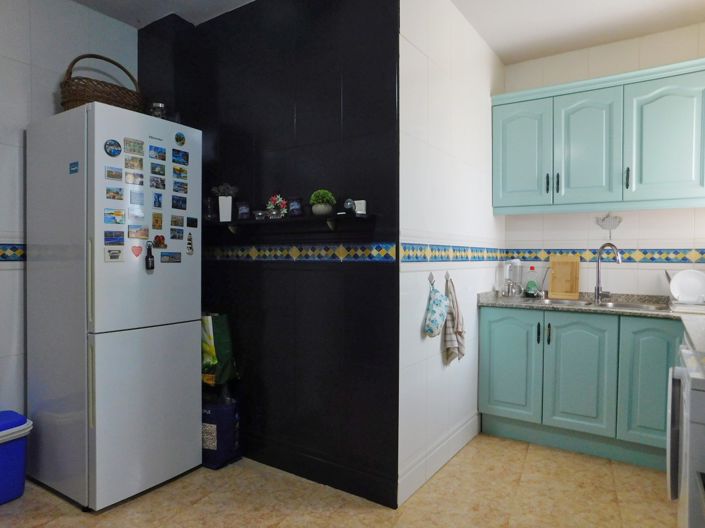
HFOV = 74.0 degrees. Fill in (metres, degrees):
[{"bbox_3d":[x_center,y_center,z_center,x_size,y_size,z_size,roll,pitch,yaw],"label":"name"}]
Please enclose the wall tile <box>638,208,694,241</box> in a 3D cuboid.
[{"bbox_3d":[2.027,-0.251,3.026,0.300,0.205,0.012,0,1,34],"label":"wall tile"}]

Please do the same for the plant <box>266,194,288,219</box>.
[{"bbox_3d":[-0.398,-0.301,2.478,0.107,0.138,0.103,0,1,34],"label":"plant"}]

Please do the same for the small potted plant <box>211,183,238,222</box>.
[{"bbox_3d":[-0.737,-0.347,2.703,0.145,0.225,0.125,0,1,34],"label":"small potted plant"}]

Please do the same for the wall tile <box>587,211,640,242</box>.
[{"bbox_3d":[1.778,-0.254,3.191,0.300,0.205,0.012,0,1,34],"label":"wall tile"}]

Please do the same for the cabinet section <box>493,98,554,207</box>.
[{"bbox_3d":[1.256,-0.756,3.354,0.402,0.714,0.322,1,1,34],"label":"cabinet section"}]

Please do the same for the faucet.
[{"bbox_3d":[1.690,0.066,3.094,0.070,0.403,0.203,0,1,-16],"label":"faucet"}]

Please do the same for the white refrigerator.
[{"bbox_3d":[-1.264,0.205,2.511,0.675,1.850,0.587,0,1,33],"label":"white refrigerator"}]

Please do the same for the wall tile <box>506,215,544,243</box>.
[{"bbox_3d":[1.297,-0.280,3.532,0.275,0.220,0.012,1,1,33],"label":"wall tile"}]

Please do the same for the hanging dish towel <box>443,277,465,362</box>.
[{"bbox_3d":[0.565,0.298,2.617,0.075,0.475,0.170,1,1,34],"label":"hanging dish towel"}]

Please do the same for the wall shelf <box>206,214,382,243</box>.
[{"bbox_3d":[-0.427,-0.202,2.498,1.200,0.060,0.140,0,1,34],"label":"wall shelf"}]

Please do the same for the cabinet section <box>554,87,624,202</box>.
[{"bbox_3d":[1.591,-0.750,3.131,0.402,0.714,0.322,1,1,34],"label":"cabinet section"}]

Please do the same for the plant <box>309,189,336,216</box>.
[{"bbox_3d":[-0.144,-0.299,2.298,0.130,0.135,0.130,0,1,0],"label":"plant"}]

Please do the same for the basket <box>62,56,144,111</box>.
[{"bbox_3d":[-1.316,-0.900,2.506,0.280,0.360,0.410,0,1,34],"label":"basket"}]

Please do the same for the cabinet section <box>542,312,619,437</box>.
[{"bbox_3d":[1.508,0.647,3.017,0.400,0.698,0.585,1,1,34],"label":"cabinet section"}]

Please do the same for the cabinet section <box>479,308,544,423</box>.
[{"bbox_3d":[1.172,0.643,3.240,0.407,0.698,0.585,1,1,34],"label":"cabinet section"}]

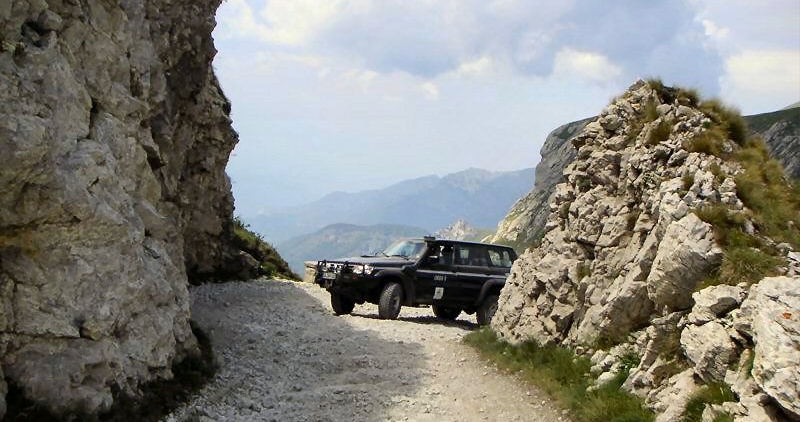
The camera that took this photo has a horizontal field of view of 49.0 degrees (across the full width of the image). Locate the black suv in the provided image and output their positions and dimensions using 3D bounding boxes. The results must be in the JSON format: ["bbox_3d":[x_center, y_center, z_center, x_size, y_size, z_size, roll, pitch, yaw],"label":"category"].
[{"bbox_3d":[0.610,1.511,19.876,4.950,1.900,1.920,8,-7,-38],"label":"black suv"}]

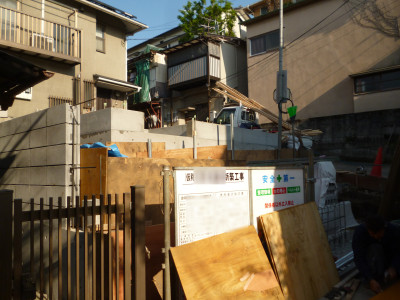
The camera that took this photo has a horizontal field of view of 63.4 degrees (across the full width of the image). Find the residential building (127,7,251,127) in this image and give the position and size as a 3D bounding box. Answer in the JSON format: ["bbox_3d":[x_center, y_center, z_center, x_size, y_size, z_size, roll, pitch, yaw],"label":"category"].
[{"bbox_3d":[-0.698,-3.475,20.372,7.000,6.300,5.500,-4,-5,40],"label":"residential building"}]

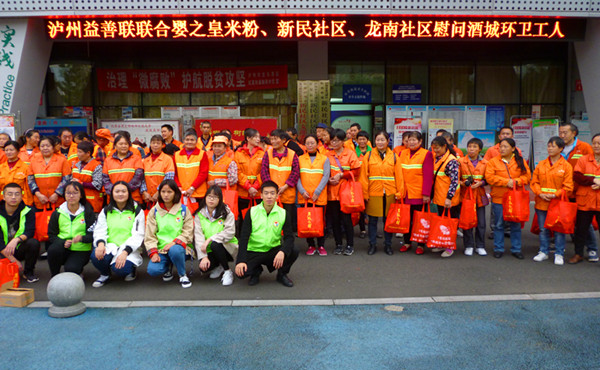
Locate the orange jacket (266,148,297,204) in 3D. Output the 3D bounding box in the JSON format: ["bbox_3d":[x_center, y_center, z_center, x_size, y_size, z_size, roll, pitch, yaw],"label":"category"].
[{"bbox_3d":[-0.237,-0.109,6.221,0.400,0.720,0.280,1,6,10],"label":"orange jacket"}]

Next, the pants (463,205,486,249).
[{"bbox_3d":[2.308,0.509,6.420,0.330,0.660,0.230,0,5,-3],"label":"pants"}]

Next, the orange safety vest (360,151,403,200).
[{"bbox_3d":[1.070,-0.138,6.370,0.580,0.660,0.320,0,5,0],"label":"orange safety vest"}]

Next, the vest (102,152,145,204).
[{"bbox_3d":[-2.313,-0.092,6.360,0.540,0.660,0.320,-1,5,-9],"label":"vest"}]

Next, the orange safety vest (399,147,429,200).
[{"bbox_3d":[1.505,-0.150,6.407,0.400,0.714,0.300,2,5,20],"label":"orange safety vest"}]

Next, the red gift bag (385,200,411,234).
[{"bbox_3d":[1.246,0.413,6.200,0.320,0.457,0.120,1,5,12],"label":"red gift bag"}]

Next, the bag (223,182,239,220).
[{"bbox_3d":[-0.914,0.200,6.250,0.290,0.520,0.130,2,6,23],"label":"bag"}]

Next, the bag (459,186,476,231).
[{"bbox_3d":[2.146,0.300,6.200,0.140,0.540,0.280,4,7,37],"label":"bag"}]

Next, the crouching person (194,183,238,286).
[{"bbox_3d":[-0.876,0.508,5.124,0.440,0.987,0.620,0,4,5],"label":"crouching person"}]

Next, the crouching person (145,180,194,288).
[{"bbox_3d":[-1.419,0.500,5.278,0.520,1.060,0.650,-1,6,-6],"label":"crouching person"}]

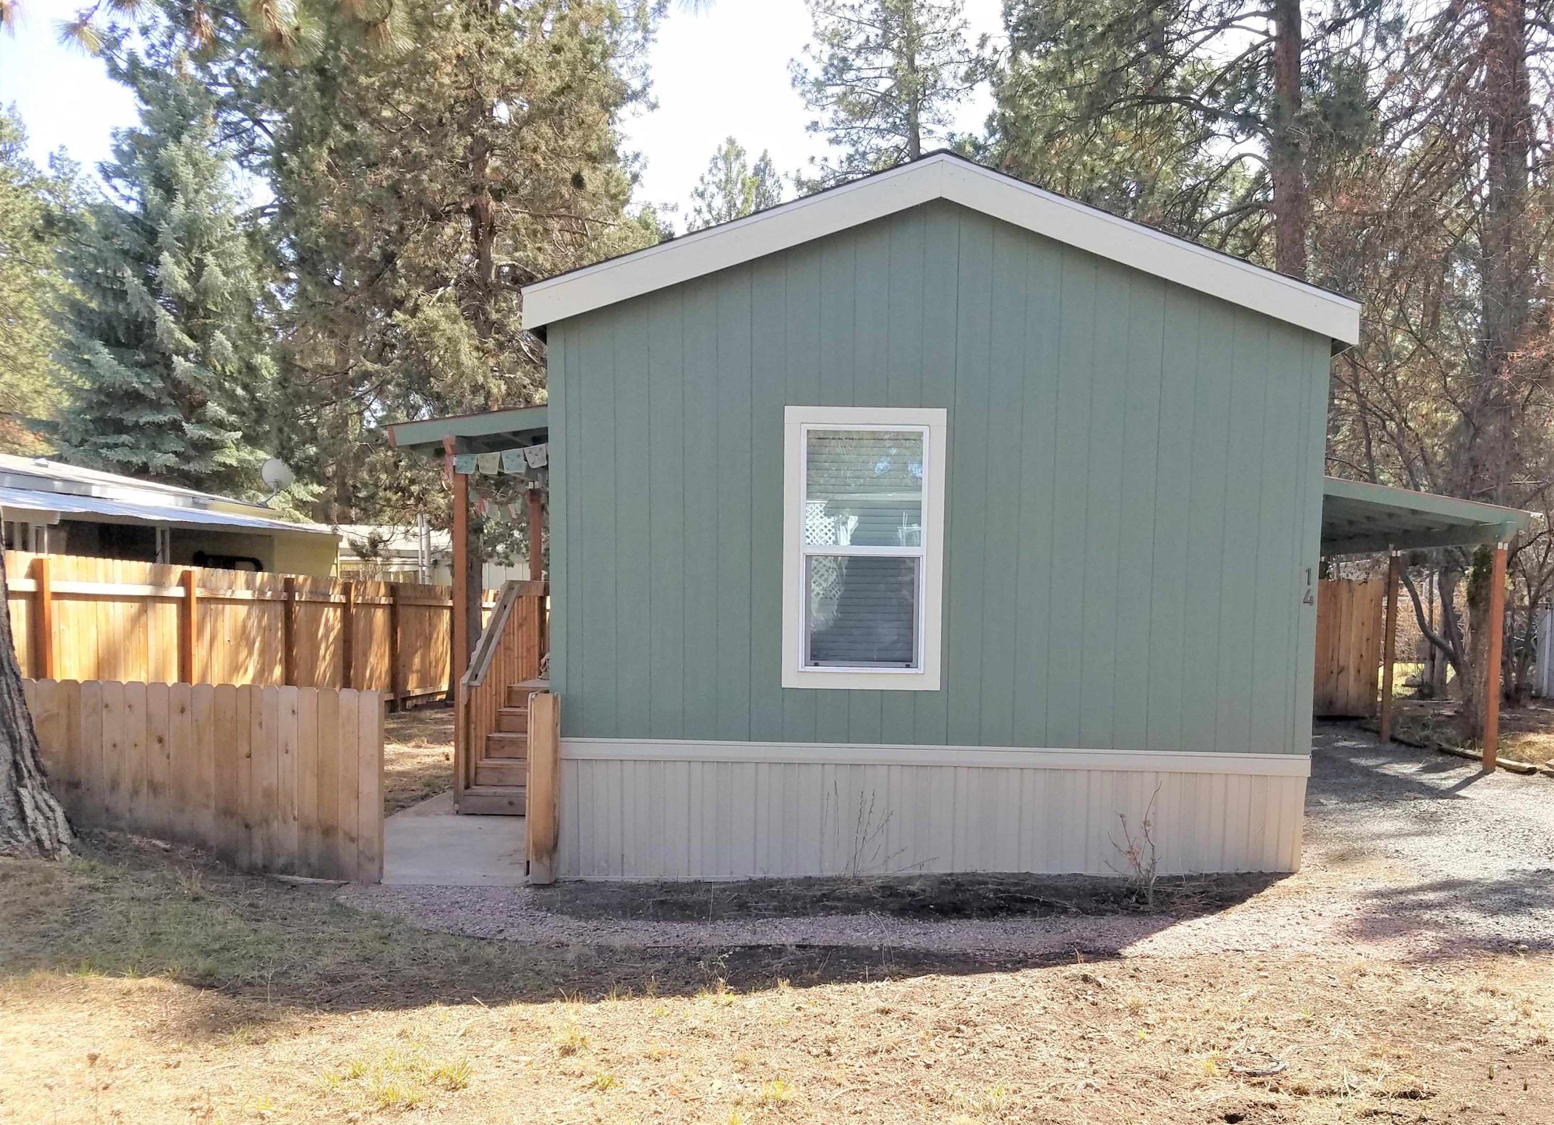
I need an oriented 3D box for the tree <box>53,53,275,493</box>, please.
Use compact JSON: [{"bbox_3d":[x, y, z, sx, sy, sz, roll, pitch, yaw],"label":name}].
[{"bbox_3d":[-13.701,-4.773,26.172,5.100,13.151,5.100,1,1,2],"label":"tree"}]

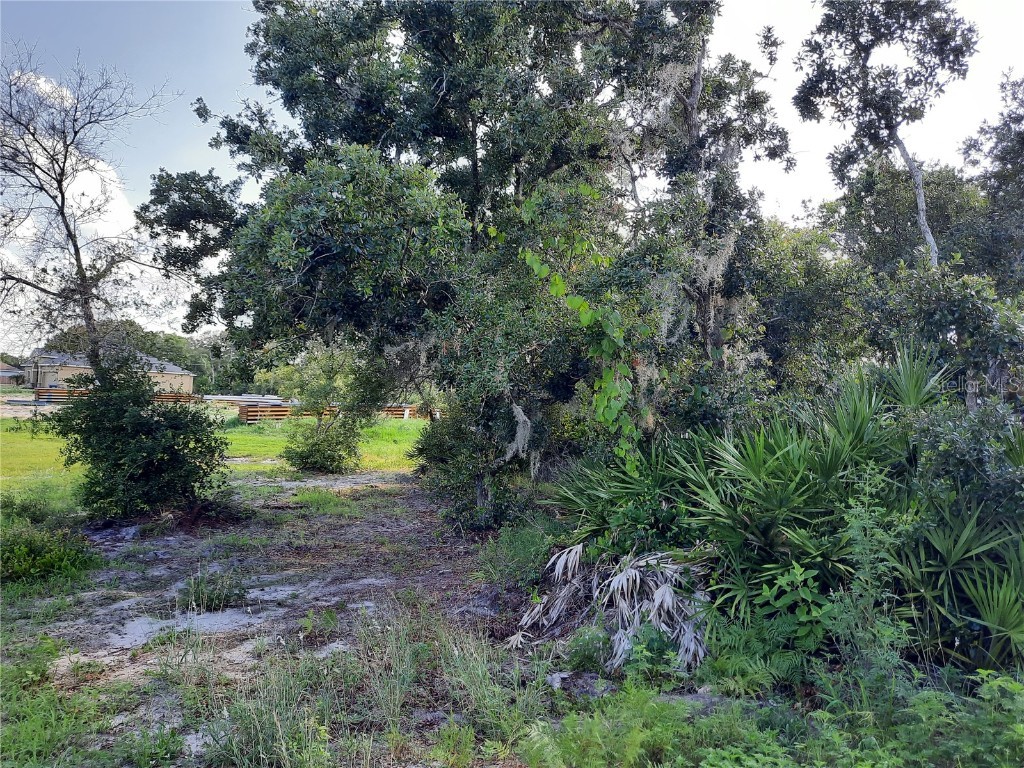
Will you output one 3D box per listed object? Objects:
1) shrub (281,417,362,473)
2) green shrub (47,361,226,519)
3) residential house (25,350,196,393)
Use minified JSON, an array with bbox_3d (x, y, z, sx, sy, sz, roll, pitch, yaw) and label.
[{"bbox_3d":[-4.153,1.256,16.249,1.650,1.200,1.500,3,-2,-14],"label":"shrub"},{"bbox_3d":[-4.791,0.647,9.658,2.050,1.950,1.850,4,-2,-28],"label":"green shrub"},{"bbox_3d":[-56.021,-1.642,104.207,12.900,5.300,18.200,1,-2,39],"label":"residential house"}]

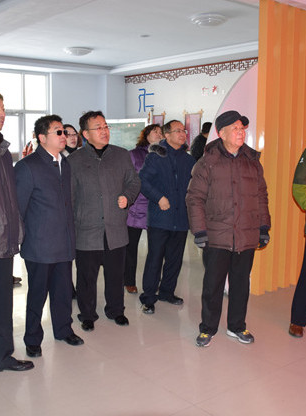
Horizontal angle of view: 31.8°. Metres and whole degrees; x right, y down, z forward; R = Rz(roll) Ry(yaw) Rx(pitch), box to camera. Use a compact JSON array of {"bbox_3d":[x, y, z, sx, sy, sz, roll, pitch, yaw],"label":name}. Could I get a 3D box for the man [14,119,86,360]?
[{"bbox_3d":[-0.712,0.193,3.880,0.370,1.698,0.490,5,9,32],"label":"man"}]

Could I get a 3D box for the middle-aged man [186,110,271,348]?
[{"bbox_3d":[0.537,0.155,4.027,0.600,1.738,0.370,-1,7,-12],"label":"middle-aged man"}]

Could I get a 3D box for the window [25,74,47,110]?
[{"bbox_3d":[-2.660,-2.626,12.286,0.576,0.790,0.080,-6,9,-39],"label":"window"}]

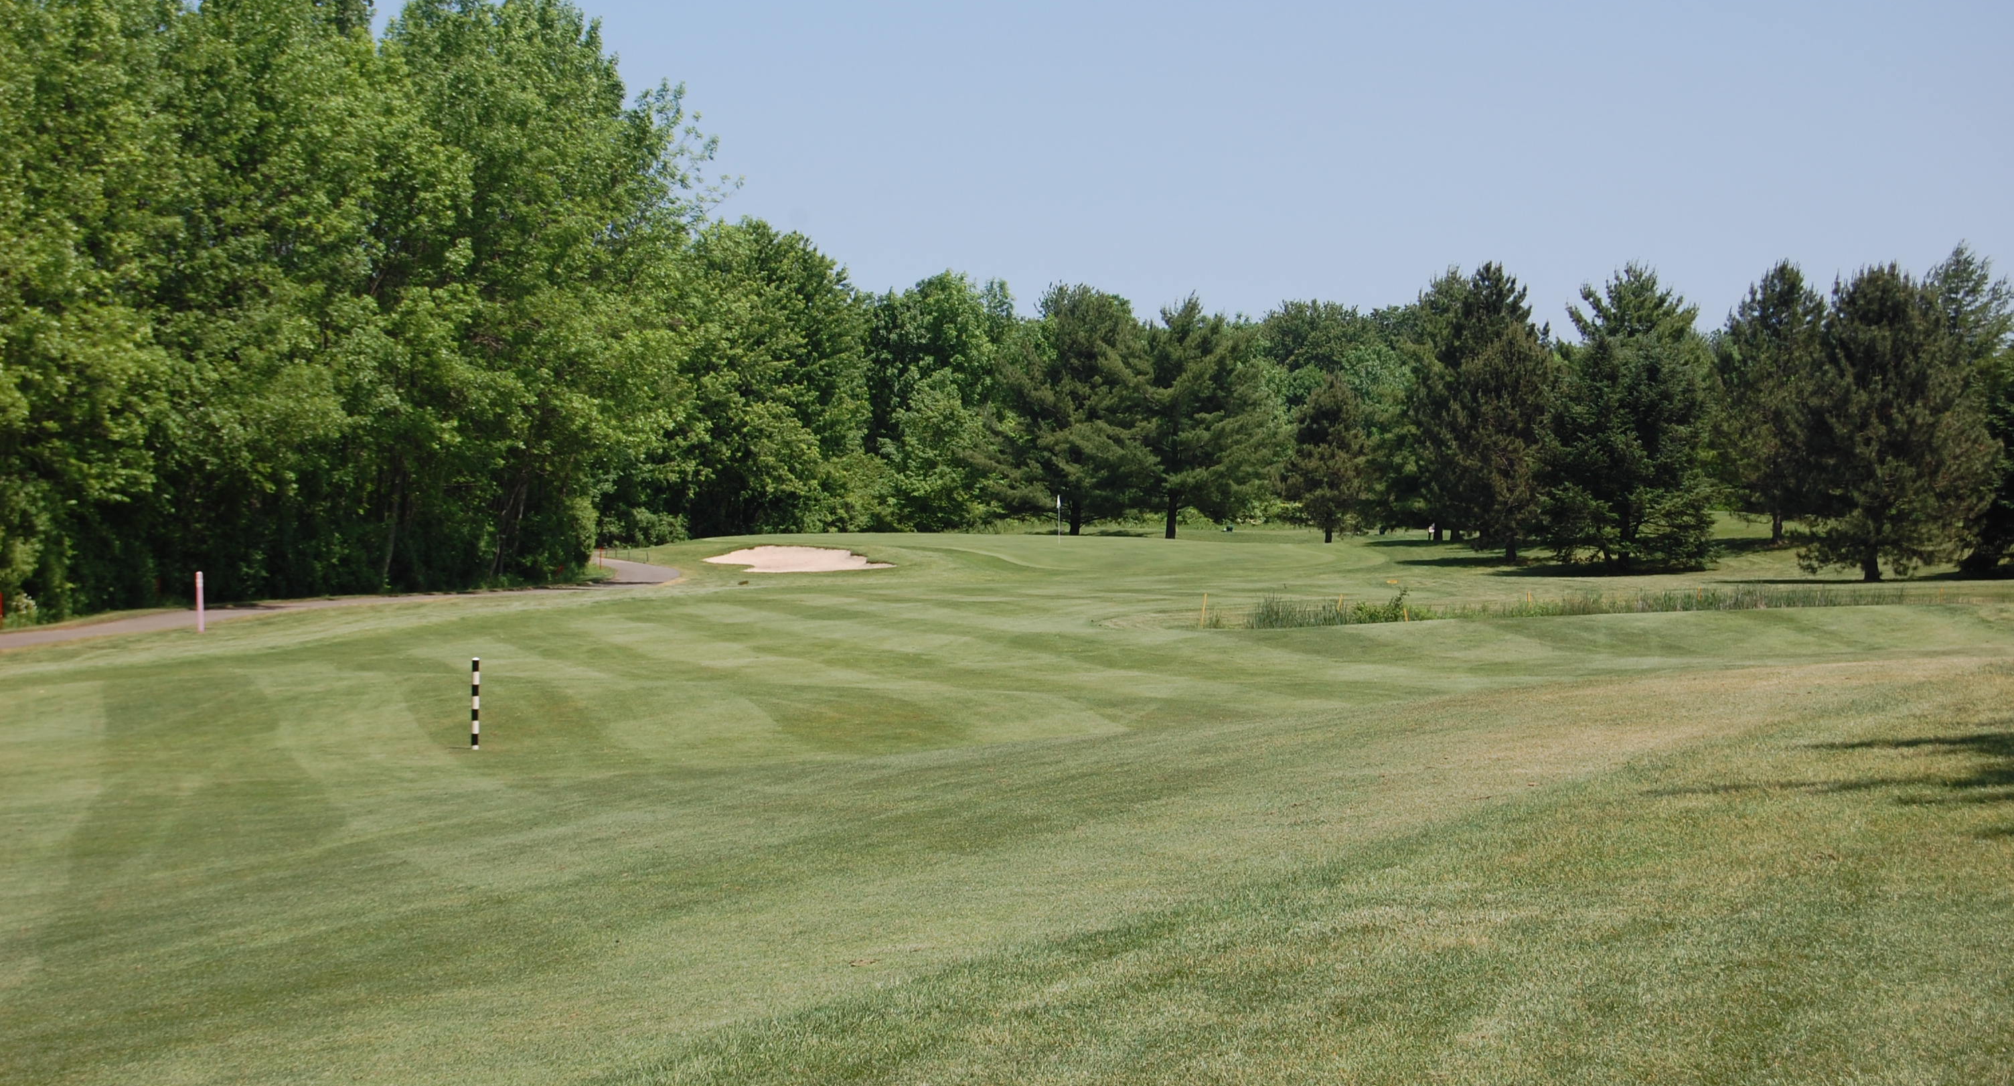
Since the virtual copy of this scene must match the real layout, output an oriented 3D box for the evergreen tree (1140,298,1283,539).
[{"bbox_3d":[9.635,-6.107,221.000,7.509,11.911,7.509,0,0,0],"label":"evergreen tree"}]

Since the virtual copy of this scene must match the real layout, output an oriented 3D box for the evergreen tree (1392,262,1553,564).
[{"bbox_3d":[20.187,-5.579,197.000,6.362,12.782,6.362,0,0,0],"label":"evergreen tree"}]

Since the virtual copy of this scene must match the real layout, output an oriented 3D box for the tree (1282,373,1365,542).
[{"bbox_3d":[15.015,-3.986,216.000,4.069,8.045,4.069,0,0,0],"label":"tree"}]

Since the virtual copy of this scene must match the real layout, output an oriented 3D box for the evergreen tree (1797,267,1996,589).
[{"bbox_3d":[35.200,-4.753,181.000,7.551,12.489,7.551,0,0,0],"label":"evergreen tree"}]

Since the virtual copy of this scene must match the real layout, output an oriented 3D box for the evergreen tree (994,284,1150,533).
[{"bbox_3d":[3.142,-6.556,226.000,7.755,12.491,7.755,0,0,0],"label":"evergreen tree"}]

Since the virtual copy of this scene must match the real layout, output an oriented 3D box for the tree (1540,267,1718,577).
[{"bbox_3d":[25.862,-5.185,190.000,7.031,12.719,7.031,0,0,0],"label":"tree"}]

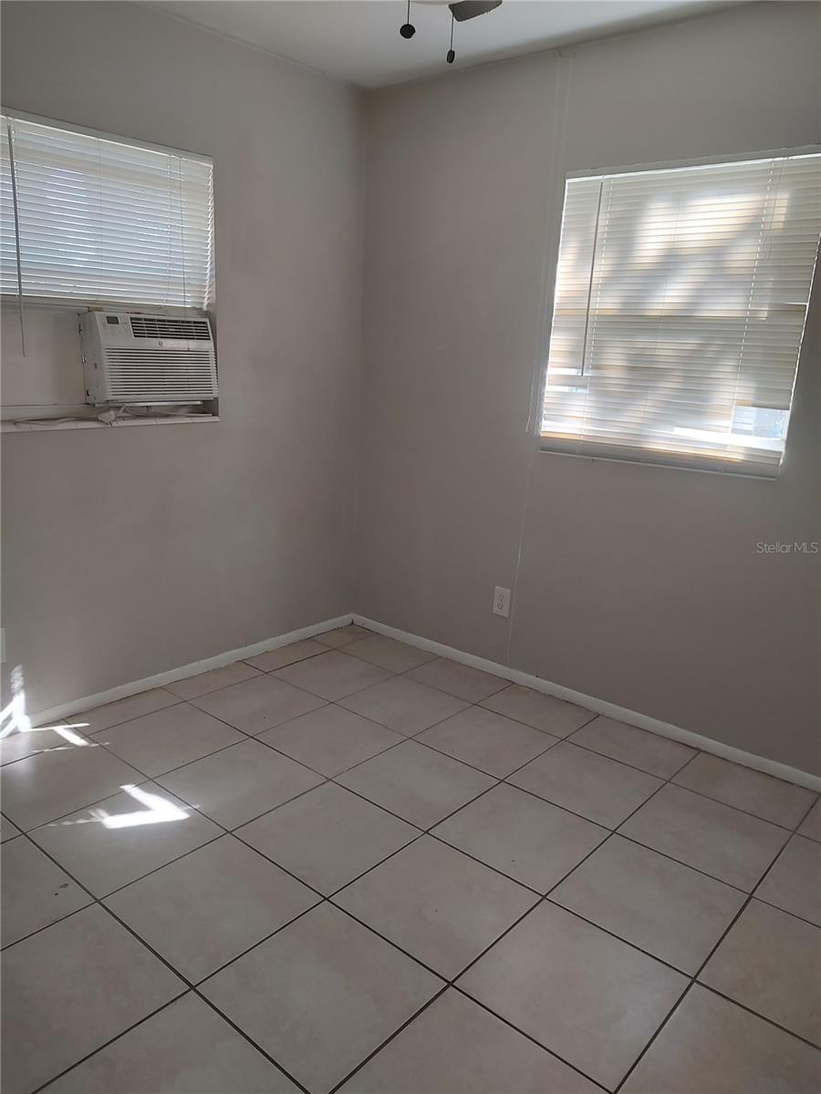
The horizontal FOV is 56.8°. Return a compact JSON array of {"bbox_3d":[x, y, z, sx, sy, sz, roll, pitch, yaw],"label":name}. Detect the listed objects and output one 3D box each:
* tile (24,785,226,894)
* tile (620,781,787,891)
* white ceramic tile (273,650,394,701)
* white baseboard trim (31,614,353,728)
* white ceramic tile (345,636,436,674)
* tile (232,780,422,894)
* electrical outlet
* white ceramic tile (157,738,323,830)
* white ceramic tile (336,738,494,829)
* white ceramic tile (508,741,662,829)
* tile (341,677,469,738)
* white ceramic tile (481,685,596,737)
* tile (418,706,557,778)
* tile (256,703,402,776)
[{"bbox_3d":[-0.819,0.833,2.204,0.402,0.010,0.402,14,17,38],"label":"tile"},{"bbox_3d":[0.912,0.891,2.365,0.402,0.010,0.402,14,17,38],"label":"tile"},{"bbox_3d":[-0.331,0.560,3.306,0.396,0.010,0.396,14,17,38],"label":"white ceramic tile"},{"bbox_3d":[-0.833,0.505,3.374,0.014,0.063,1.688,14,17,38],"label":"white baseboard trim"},{"bbox_3d":[-0.098,0.508,3.575,0.396,0.010,0.312,14,17,38],"label":"white ceramic tile"},{"bbox_3d":[-0.238,0.832,2.206,0.396,0.010,0.396,14,17,38],"label":"tile"},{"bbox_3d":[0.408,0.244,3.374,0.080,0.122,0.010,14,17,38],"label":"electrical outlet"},{"bbox_3d":[-0.555,0.774,2.511,0.402,0.010,0.402,14,17,38],"label":"white ceramic tile"},{"bbox_3d":[0.021,0.774,2.507,0.396,0.010,0.396,14,17,38],"label":"white ceramic tile"},{"bbox_3d":[0.599,0.813,2.619,0.402,0.010,0.402,14,17,38],"label":"white ceramic tile"},{"bbox_3d":[-0.025,0.638,3.057,0.396,0.010,0.396,14,17,38],"label":"tile"},{"bbox_3d":[0.522,0.678,3.138,0.398,0.010,0.305,14,17,38],"label":"white ceramic tile"},{"bbox_3d":[0.290,0.731,2.865,0.398,0.010,0.398,14,17,38],"label":"tile"},{"bbox_3d":[-0.285,0.696,2.756,0.396,0.010,0.396,14,17,38],"label":"tile"}]

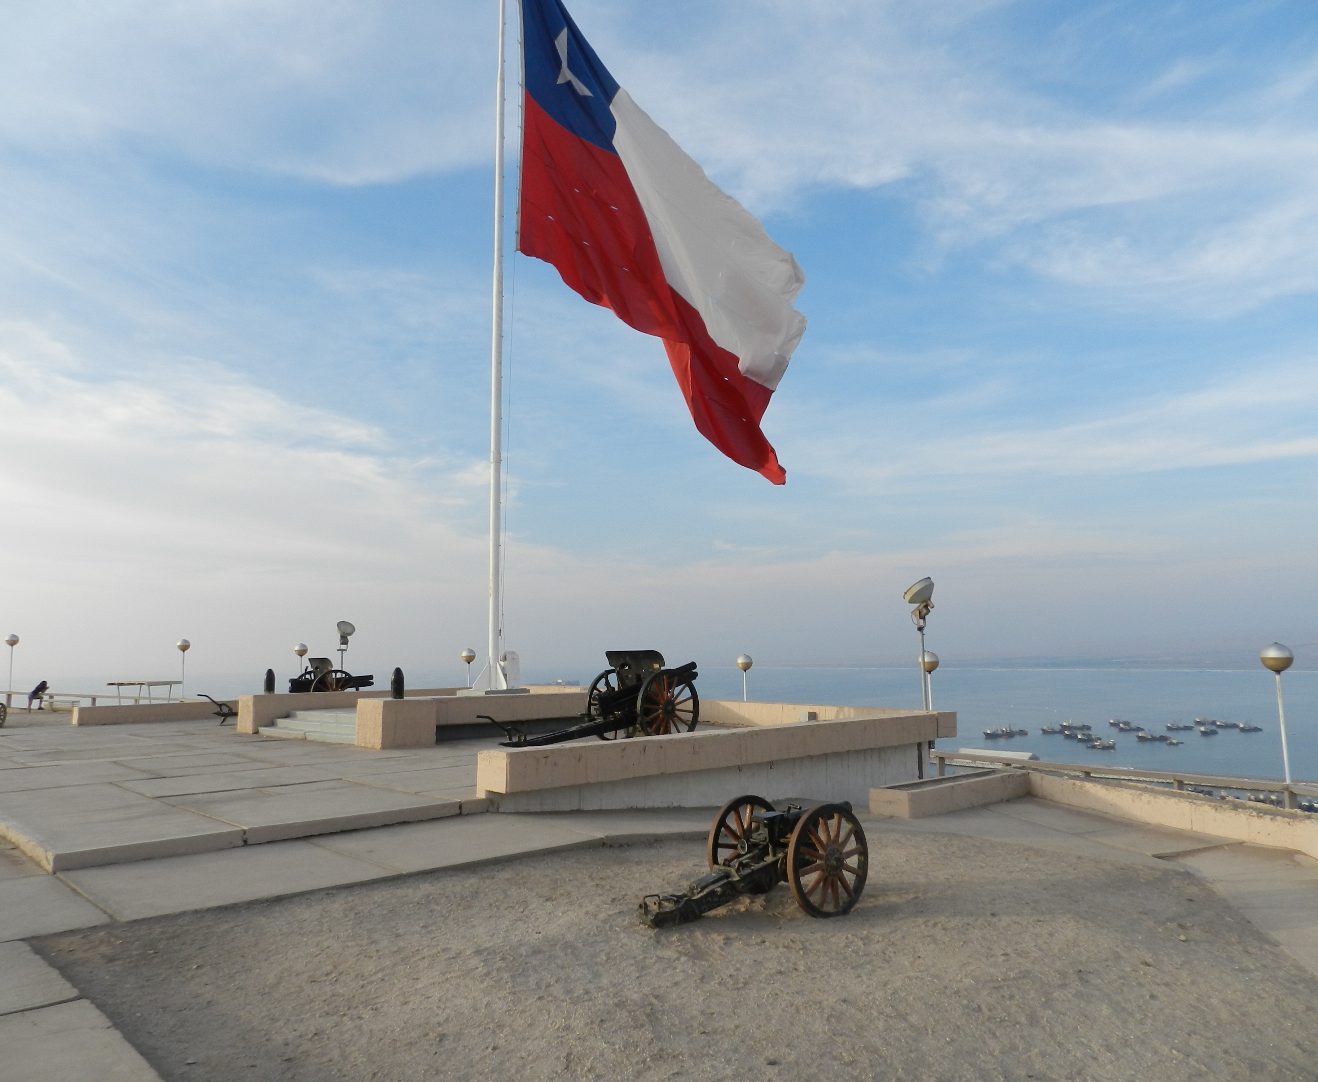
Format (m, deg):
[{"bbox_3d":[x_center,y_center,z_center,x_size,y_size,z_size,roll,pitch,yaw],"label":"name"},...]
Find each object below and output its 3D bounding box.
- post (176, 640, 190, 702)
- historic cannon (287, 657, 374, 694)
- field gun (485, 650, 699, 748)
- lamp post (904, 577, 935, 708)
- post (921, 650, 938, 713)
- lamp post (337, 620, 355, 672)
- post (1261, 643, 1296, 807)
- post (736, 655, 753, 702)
[{"bbox_3d":[-15.958,4.356,32.087,0.420,2.100,0.420,-1,-7,0],"label":"post"},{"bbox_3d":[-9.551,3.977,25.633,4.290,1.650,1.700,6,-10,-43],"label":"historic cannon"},{"bbox_3d":[-0.949,2.670,16.218,4.520,1.660,1.700,6,-10,-43],"label":"field gun"},{"bbox_3d":[4.702,1.997,17.034,0.550,2.700,0.550,-7,-9,39],"label":"lamp post"},{"bbox_3d":[5.361,3.233,18.768,0.420,2.150,0.420,-1,-7,0],"label":"post"},{"bbox_3d":[-9.834,3.829,30.040,0.520,2.600,0.500,6,-10,-44],"label":"lamp post"},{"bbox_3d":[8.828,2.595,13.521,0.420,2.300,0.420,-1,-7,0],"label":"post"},{"bbox_3d":[2.294,4.076,25.256,0.420,2.150,0.420,-1,-7,0],"label":"post"}]

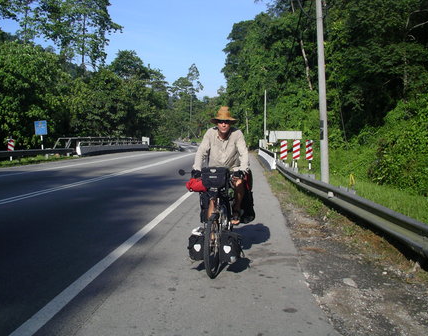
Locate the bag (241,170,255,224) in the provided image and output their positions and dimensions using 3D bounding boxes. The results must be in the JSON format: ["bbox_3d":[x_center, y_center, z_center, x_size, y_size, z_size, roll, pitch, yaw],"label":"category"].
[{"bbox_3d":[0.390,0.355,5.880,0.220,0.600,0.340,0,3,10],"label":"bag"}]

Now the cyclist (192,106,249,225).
[{"bbox_3d":[0.085,0.080,5.630,0.640,1.580,0.820,0,3,10],"label":"cyclist"}]

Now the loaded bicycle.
[{"bbox_3d":[0.045,0.530,5.390,0.700,1.130,1.800,0,3,10],"label":"loaded bicycle"}]

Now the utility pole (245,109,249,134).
[{"bbox_3d":[6.650,-7.700,98.000,0.250,8.500,0.250,-1,3,0],"label":"utility pole"}]

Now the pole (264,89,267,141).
[{"bbox_3d":[6.990,-6.290,65.000,0.260,9.000,0.260,-1,3,0],"label":"pole"}]

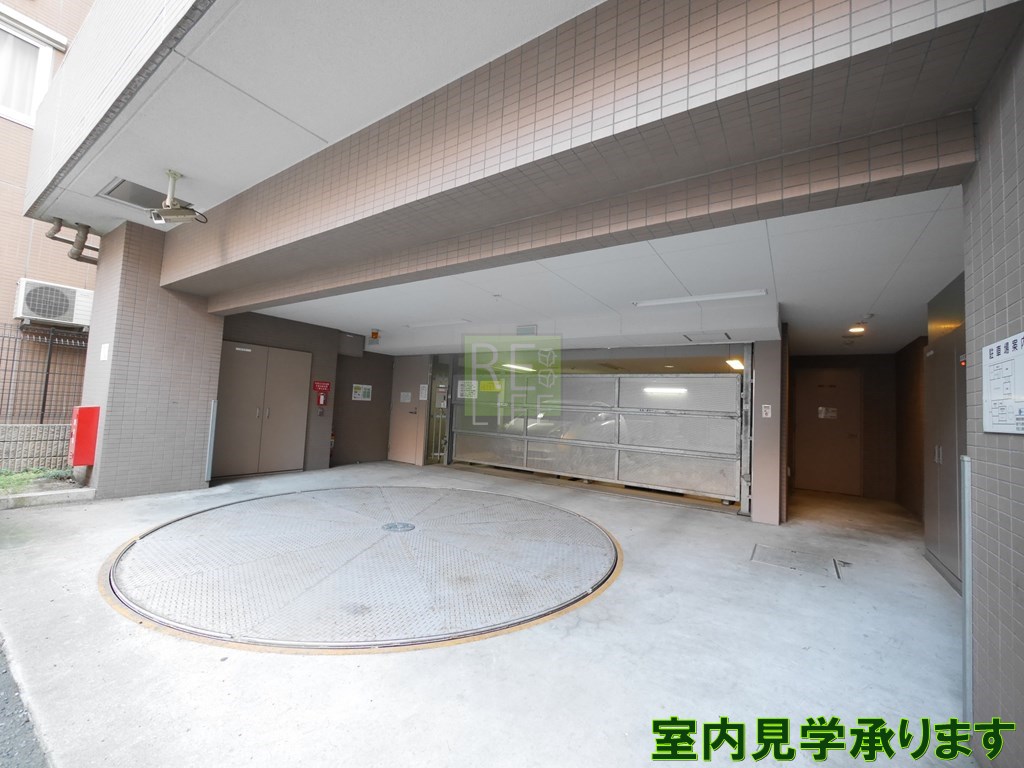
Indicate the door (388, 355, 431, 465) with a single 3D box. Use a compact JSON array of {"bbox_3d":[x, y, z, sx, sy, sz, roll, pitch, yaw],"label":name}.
[{"bbox_3d":[-2.047,0.492,8.264,0.980,2.130,0.060,1,-4,34],"label":"door"}]

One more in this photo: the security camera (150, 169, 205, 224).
[{"bbox_3d":[-2.866,-1.549,3.571,0.110,0.470,0.380,3,-3,7],"label":"security camera"}]

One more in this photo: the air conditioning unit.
[{"bbox_3d":[-6.590,-1.146,6.026,0.280,0.530,0.740,1,-4,34],"label":"air conditioning unit"}]

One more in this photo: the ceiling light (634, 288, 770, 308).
[{"bbox_3d":[1.827,-0.843,4.144,1.230,0.050,0.070,1,-4,34],"label":"ceiling light"}]

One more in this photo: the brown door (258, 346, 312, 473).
[{"bbox_3d":[-3.597,0.419,6.588,0.050,1.910,0.700,1,-4,34],"label":"brown door"}]

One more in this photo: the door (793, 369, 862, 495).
[{"bbox_3d":[5.501,0.801,7.215,0.940,2.155,0.060,1,-4,34],"label":"door"}]

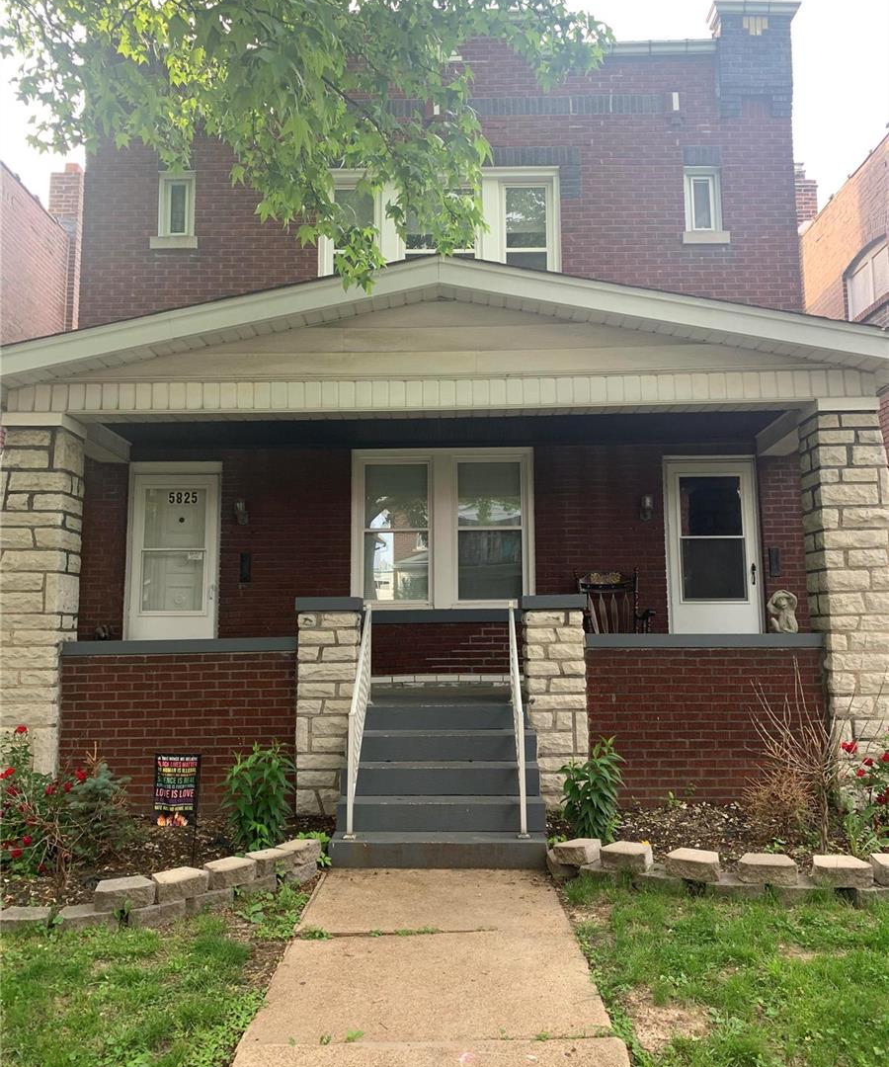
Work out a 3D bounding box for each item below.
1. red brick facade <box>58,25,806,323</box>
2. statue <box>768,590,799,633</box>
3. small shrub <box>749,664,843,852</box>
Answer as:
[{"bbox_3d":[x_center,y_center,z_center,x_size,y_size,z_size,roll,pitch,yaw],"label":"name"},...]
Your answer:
[{"bbox_3d":[-0.088,-3.642,9.018,7.190,3.370,0.320,-1,-7,2],"label":"red brick facade"},{"bbox_3d":[2.548,0.593,6.749,0.216,0.329,0.220,0,-7,1],"label":"statue"},{"bbox_3d":[2.102,1.334,5.339,0.495,1.089,0.500,0,-7,1],"label":"small shrub"}]

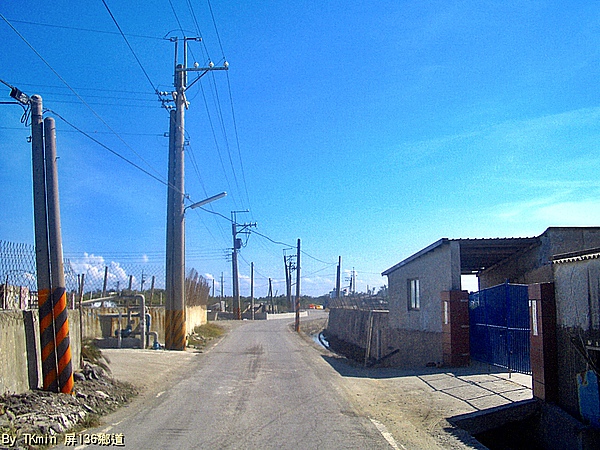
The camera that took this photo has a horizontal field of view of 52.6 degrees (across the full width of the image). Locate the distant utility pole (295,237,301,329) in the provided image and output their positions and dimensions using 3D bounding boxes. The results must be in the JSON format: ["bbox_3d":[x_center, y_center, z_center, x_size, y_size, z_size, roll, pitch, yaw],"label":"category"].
[{"bbox_3d":[-0.122,3.262,32.653,0.240,5.045,0.240,0,-7,0],"label":"distant utility pole"}]

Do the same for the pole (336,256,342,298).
[{"bbox_3d":[3.412,5.481,51.726,0.300,5.601,0.260,0,-7,0],"label":"pole"}]

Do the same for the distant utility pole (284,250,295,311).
[{"bbox_3d":[-1.650,9.273,99.640,2.000,10.533,0.700,0,-7,0],"label":"distant utility pole"}]

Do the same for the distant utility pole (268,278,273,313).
[{"bbox_3d":[-4.154,10.118,85.409,0.350,5.158,0.300,0,-7,0],"label":"distant utility pole"}]

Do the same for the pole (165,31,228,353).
[{"bbox_3d":[-3.550,-1.265,20.841,2.100,10.955,0.650,0,-7,-3],"label":"pole"}]

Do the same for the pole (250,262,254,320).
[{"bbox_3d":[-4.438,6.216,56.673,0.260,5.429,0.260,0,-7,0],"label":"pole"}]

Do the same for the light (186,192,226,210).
[{"bbox_3d":[-3.203,-0.768,20.726,1.419,0.706,0.180,-1,-7,5],"label":"light"}]

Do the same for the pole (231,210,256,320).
[{"bbox_3d":[-5.369,3.791,57.495,2.400,10.452,0.800,0,-7,-3],"label":"pole"}]

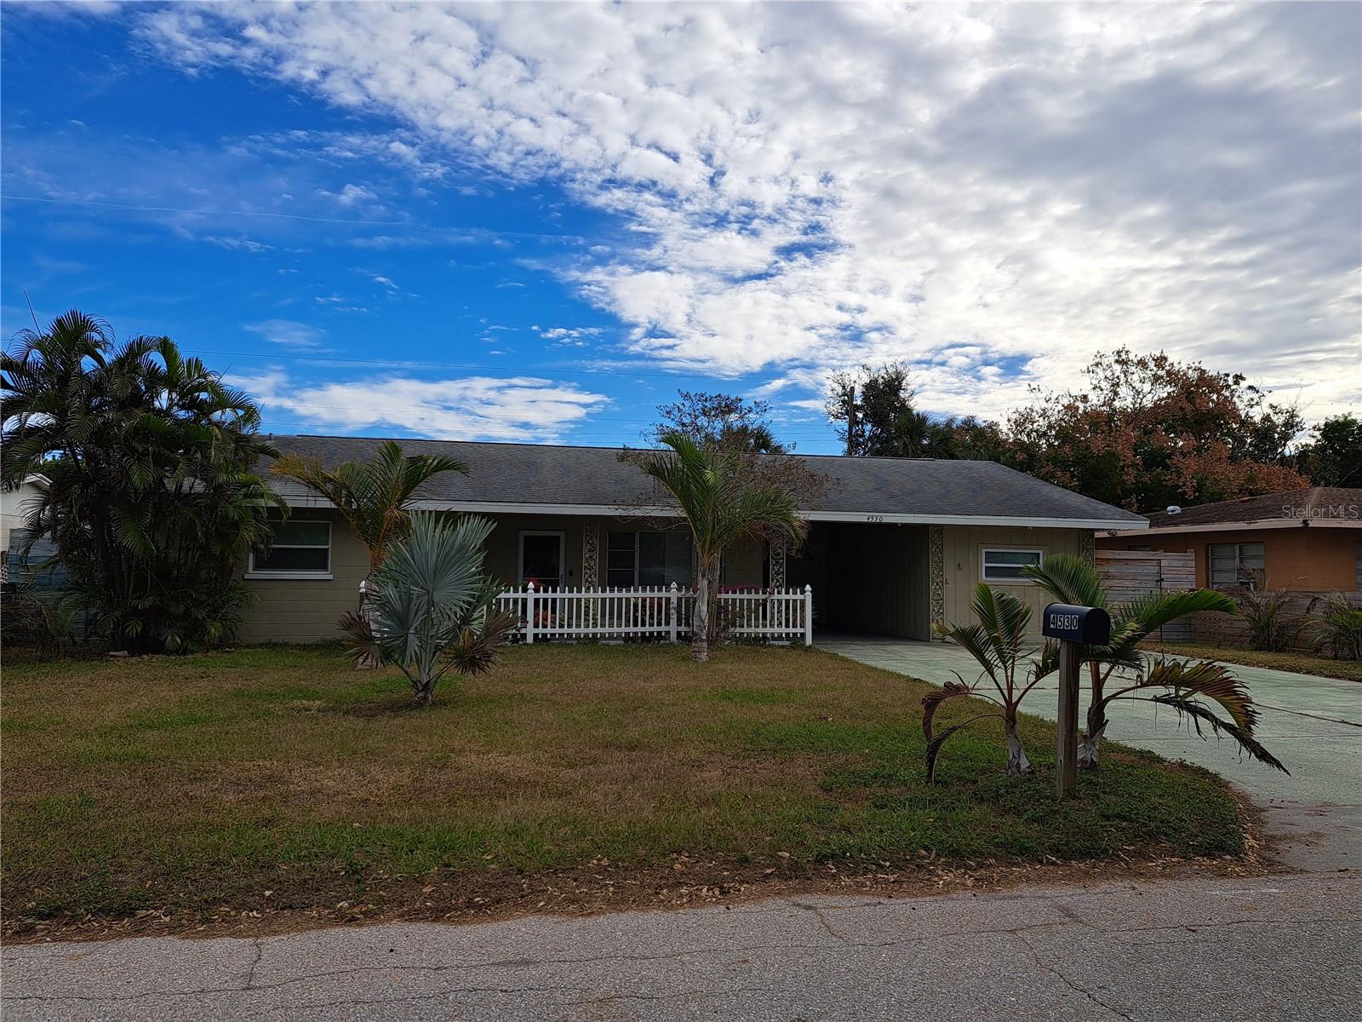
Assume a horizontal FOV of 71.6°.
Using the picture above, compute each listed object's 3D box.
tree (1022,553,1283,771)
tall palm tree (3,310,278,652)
[{"bbox_3d":[3.361,1.083,6.704,1.800,1.520,1.500,2,-4,-11],"label":"tree"},{"bbox_3d":[-8.636,-0.500,14.838,4.000,5.320,3.700,2,-4,-11],"label":"tall palm tree"}]

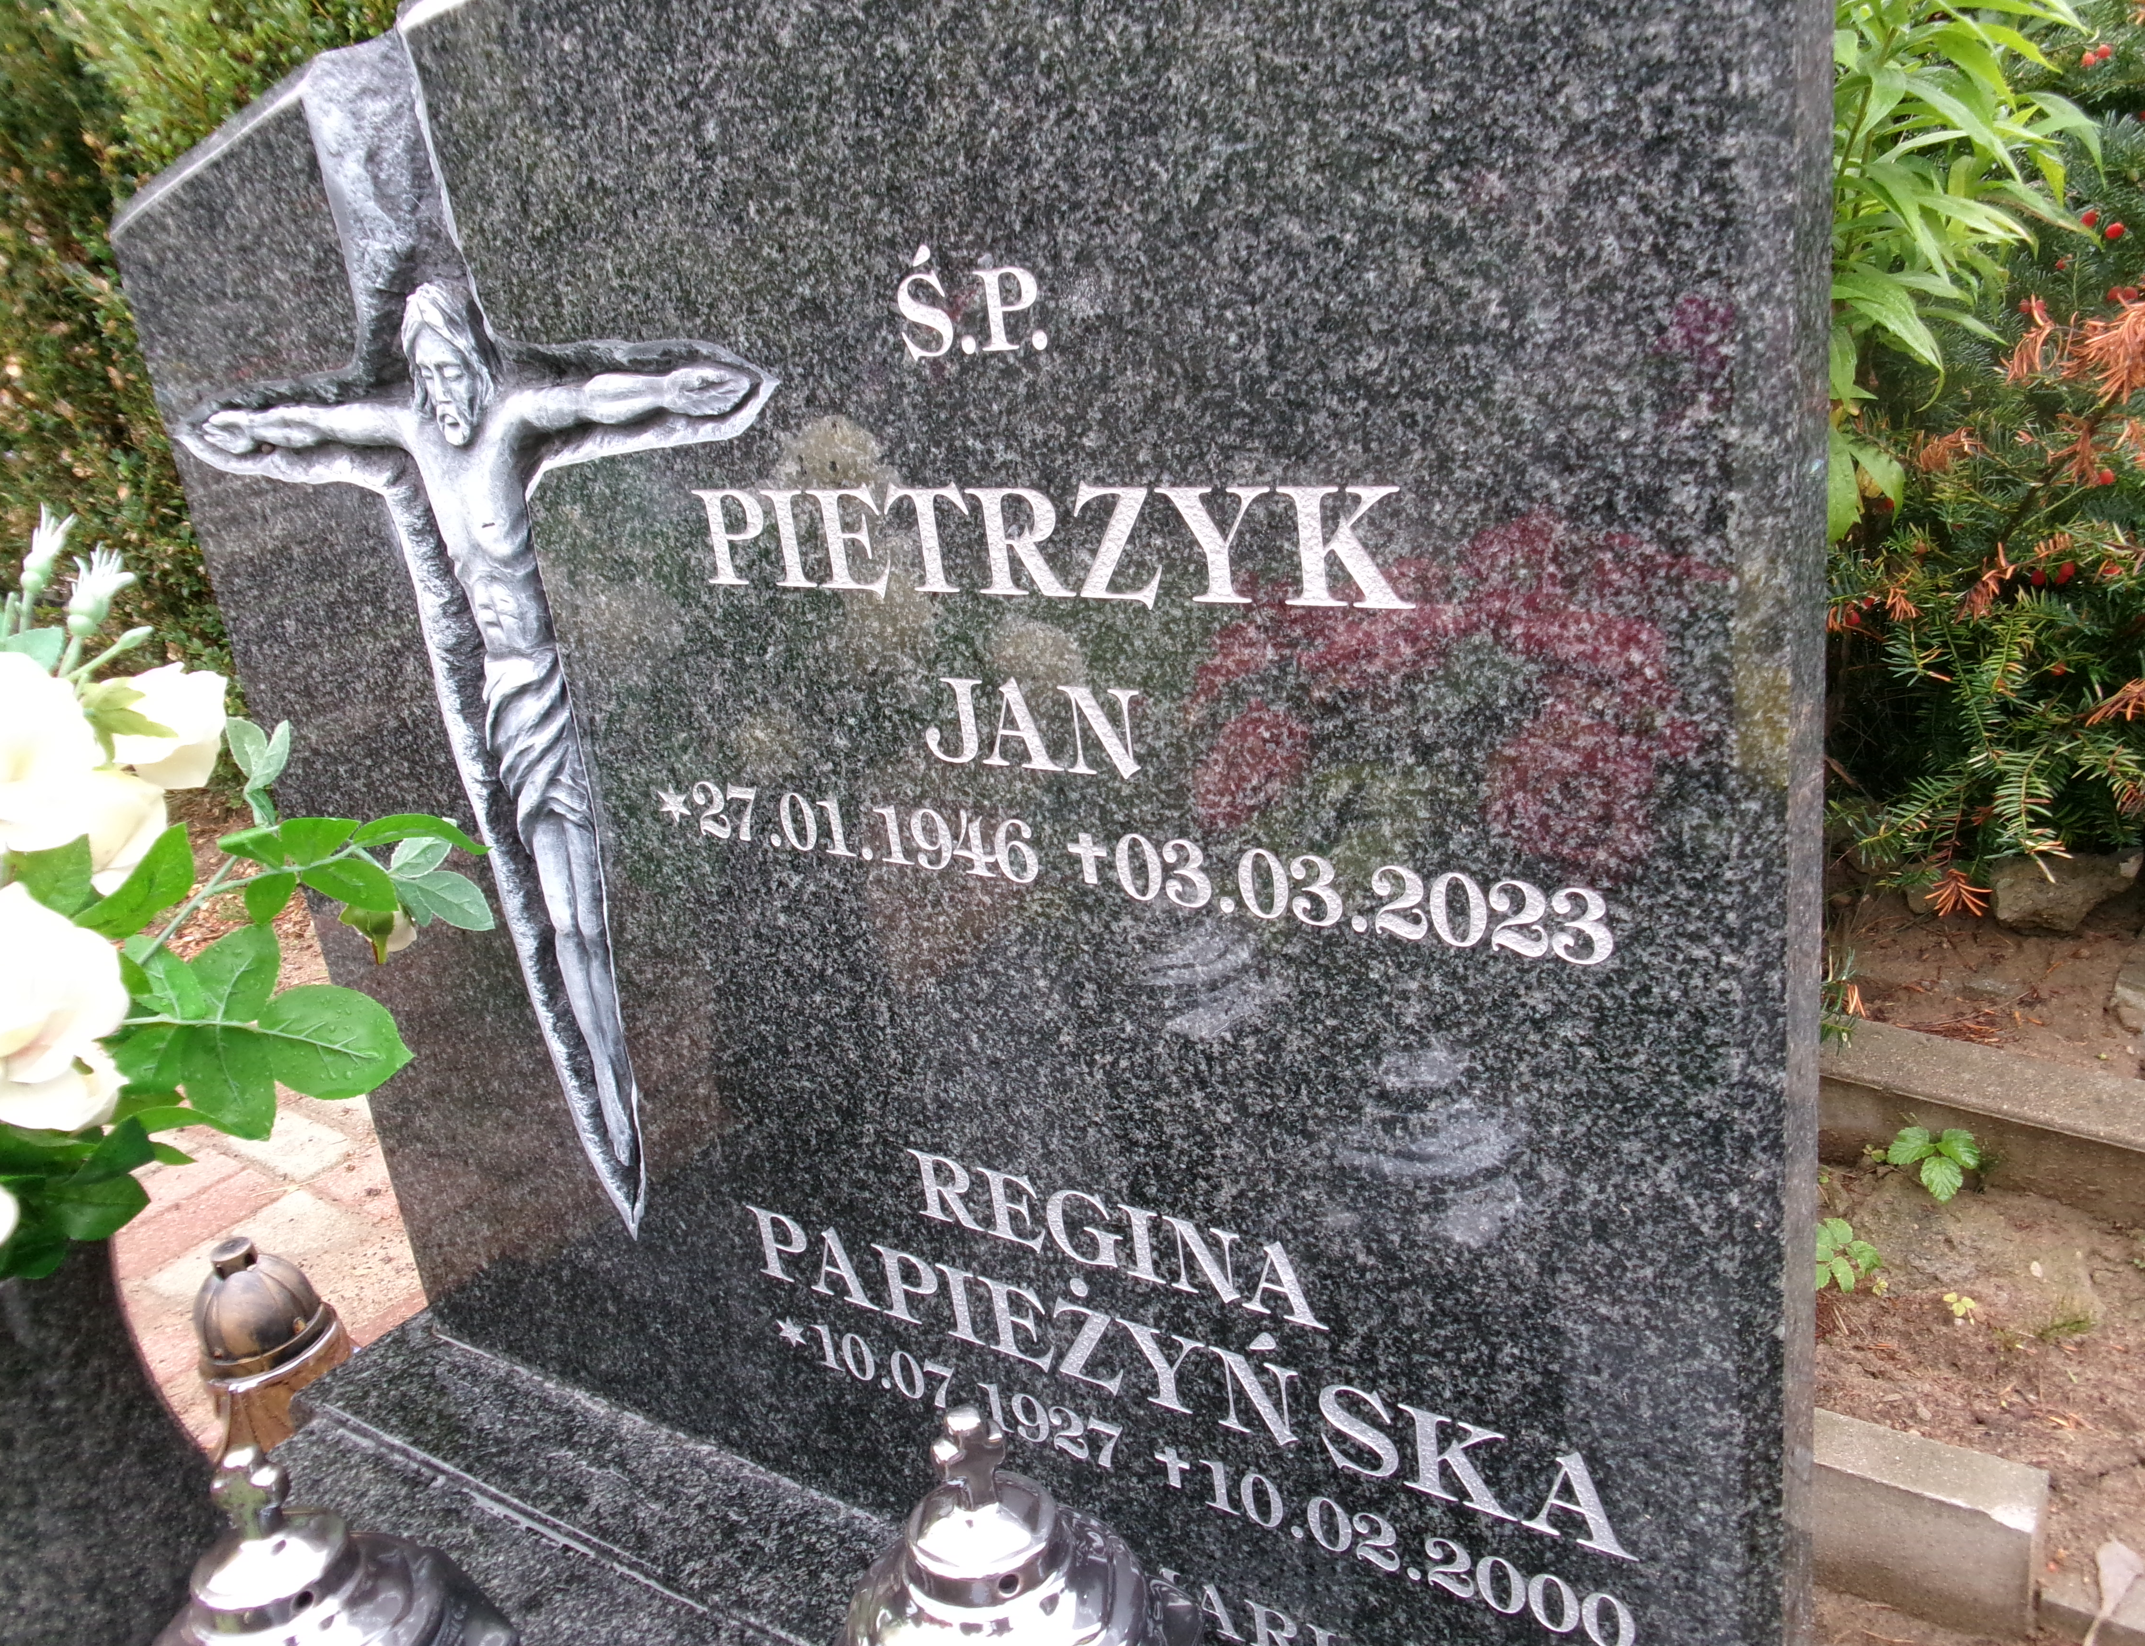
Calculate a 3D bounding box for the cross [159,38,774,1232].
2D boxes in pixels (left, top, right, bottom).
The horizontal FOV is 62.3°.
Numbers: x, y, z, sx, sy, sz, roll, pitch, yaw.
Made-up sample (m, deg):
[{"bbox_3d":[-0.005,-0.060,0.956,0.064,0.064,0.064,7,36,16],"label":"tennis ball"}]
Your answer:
[{"bbox_3d":[-0.284,-0.063,0.919,0.477,0.625,0.032,7,24,35],"label":"cross"}]

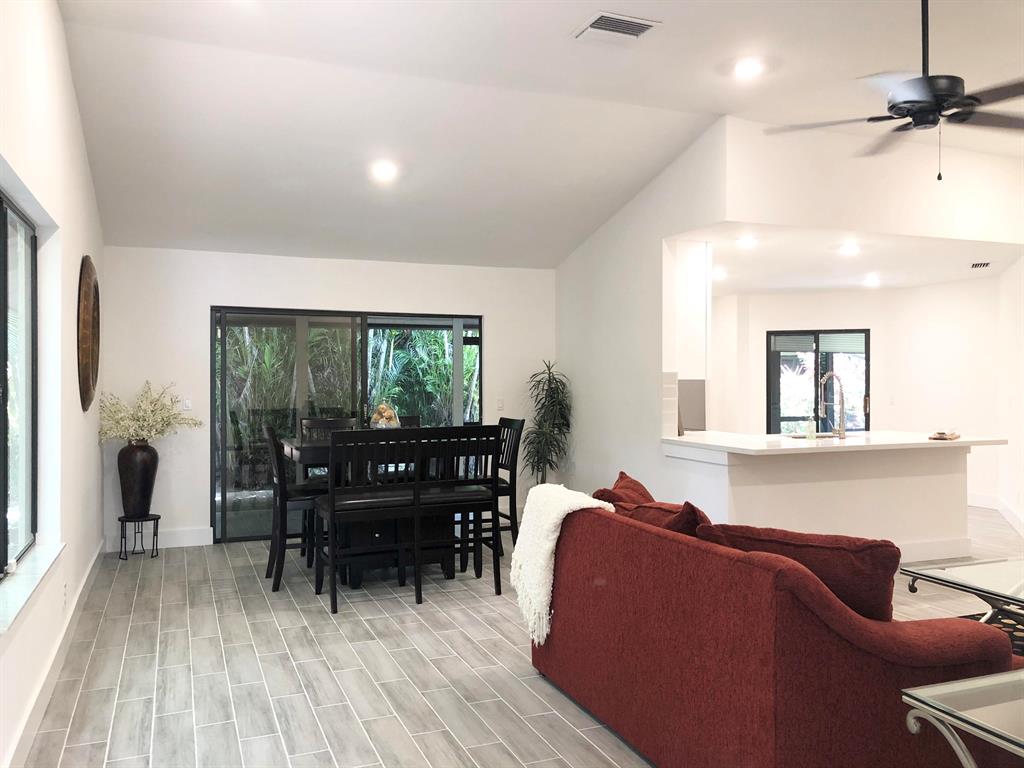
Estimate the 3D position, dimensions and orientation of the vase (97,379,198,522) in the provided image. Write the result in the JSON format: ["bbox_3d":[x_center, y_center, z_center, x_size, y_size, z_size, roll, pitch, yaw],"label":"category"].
[{"bbox_3d":[-2.827,0.510,6.497,0.720,1.070,0.580,0,1,-22],"label":"vase"}]

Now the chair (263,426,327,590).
[{"bbox_3d":[-1.431,0.826,5.749,0.540,1.070,0.470,0,1,-22],"label":"chair"}]

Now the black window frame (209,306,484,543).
[{"bbox_3d":[-1.427,0.351,7.501,2.430,2.000,0.110,0,1,-22],"label":"black window frame"}]

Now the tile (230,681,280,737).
[{"bbox_3d":[-1.101,1.389,3.531,0.153,0.010,0.606,0,1,-22],"label":"tile"}]

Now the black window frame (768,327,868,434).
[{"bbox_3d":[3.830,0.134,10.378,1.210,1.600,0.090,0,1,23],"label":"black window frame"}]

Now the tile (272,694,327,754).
[{"bbox_3d":[-0.872,1.389,3.383,0.153,0.010,0.606,0,1,-22],"label":"tile"}]

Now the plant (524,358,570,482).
[{"bbox_3d":[0.326,0.562,7.691,0.460,1.560,0.460,0,0,0],"label":"plant"}]

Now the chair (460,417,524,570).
[{"bbox_3d":[-0.215,0.816,6.264,0.540,1.080,0.470,0,1,-22],"label":"chair"}]

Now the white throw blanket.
[{"bbox_3d":[0.252,0.860,3.864,0.310,0.770,0.760,0,1,-22],"label":"white throw blanket"}]

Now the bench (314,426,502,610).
[{"bbox_3d":[-0.665,0.826,5.391,1.150,1.080,0.540,0,1,-22],"label":"bench"}]

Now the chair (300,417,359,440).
[{"bbox_3d":[-1.384,0.820,6.459,0.460,1.080,0.540,0,1,-22],"label":"chair"}]

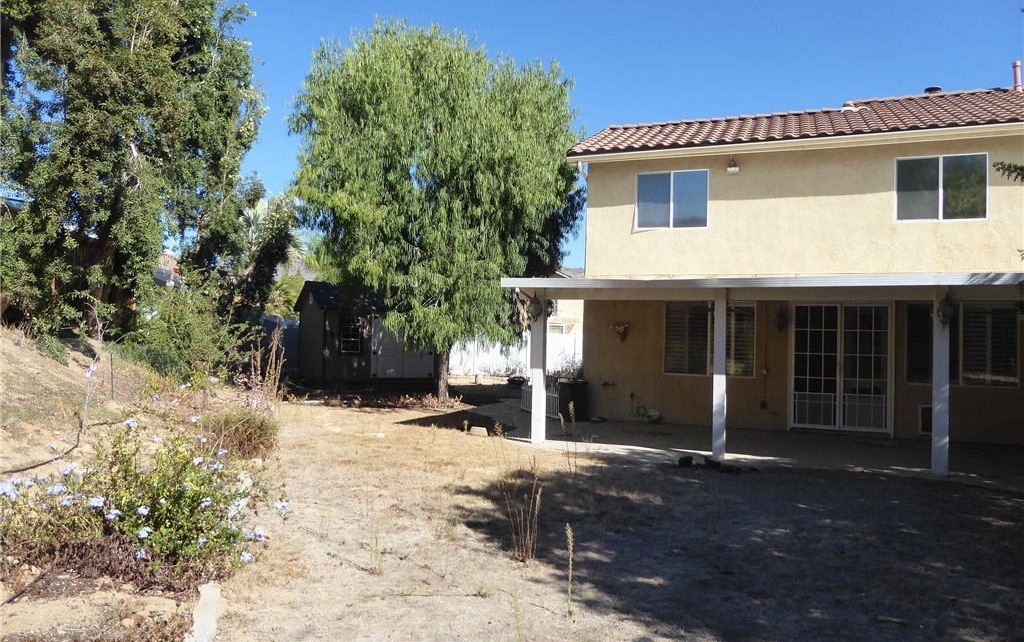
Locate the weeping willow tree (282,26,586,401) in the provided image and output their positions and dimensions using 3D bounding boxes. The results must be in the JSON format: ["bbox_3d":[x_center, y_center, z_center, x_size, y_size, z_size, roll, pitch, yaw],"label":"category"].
[{"bbox_3d":[-2.007,-2.972,19.919,7.700,10.100,7.500,1,-1,0],"label":"weeping willow tree"}]

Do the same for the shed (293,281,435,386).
[{"bbox_3d":[-4.823,0.365,24.796,4.176,3.135,3.135,2,-2,-31],"label":"shed"}]

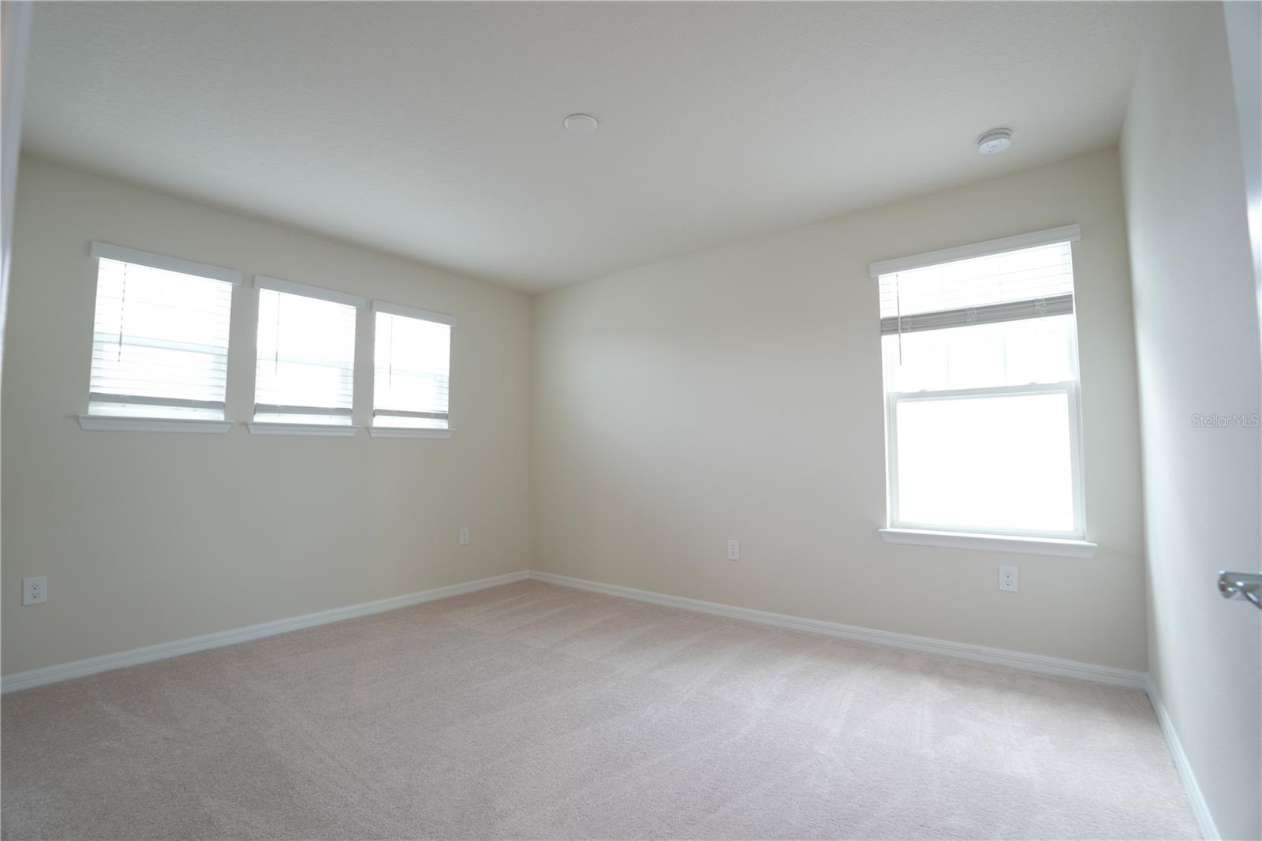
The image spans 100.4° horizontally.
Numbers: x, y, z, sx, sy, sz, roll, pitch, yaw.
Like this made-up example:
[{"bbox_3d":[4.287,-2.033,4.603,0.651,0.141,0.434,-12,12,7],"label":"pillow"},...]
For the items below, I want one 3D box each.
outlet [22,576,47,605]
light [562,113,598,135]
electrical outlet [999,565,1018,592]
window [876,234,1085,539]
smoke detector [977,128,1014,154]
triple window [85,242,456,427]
[{"bbox_3d":[-2.717,0.774,2.396,0.012,0.116,0.073,-4,-5,42],"label":"outlet"},{"bbox_3d":[-0.211,-1.256,2.233,0.146,0.012,0.146,0,-4,0],"label":"light"},{"bbox_3d":[1.840,0.769,2.562,0.074,0.118,0.012,-3,-5,35],"label":"electrical outlet"},{"bbox_3d":[1.756,-0.148,2.722,0.820,1.429,0.100,-3,-5,35],"label":"window"},{"bbox_3d":[1.621,-1.242,2.345,0.135,0.045,0.135,-3,-5,35],"label":"smoke detector"},{"bbox_3d":[-2.011,-0.386,3.278,0.100,0.869,1.895,-4,-5,42],"label":"triple window"}]

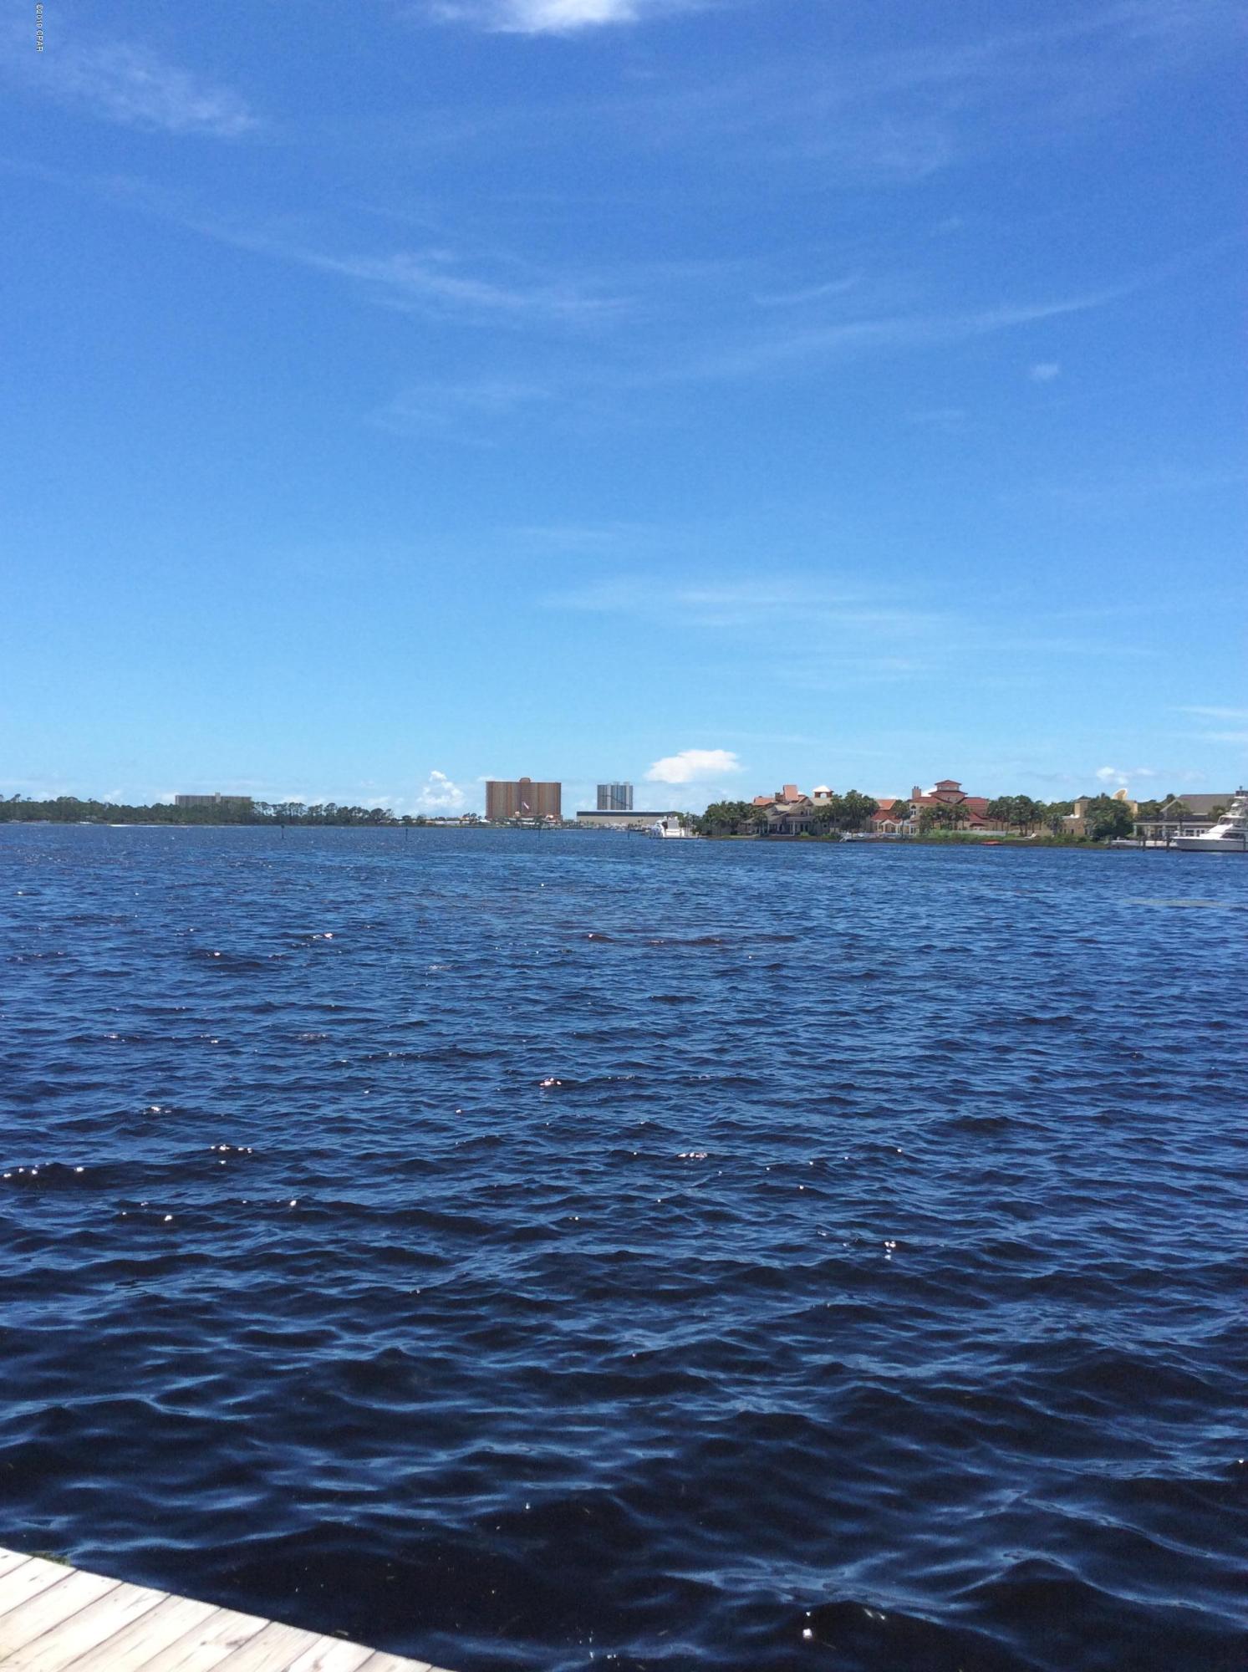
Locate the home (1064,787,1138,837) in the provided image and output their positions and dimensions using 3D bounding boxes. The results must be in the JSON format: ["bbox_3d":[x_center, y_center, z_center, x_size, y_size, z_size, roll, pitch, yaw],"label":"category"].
[{"bbox_3d":[84.950,-4.070,275.000,12.200,8.900,11.500,1,0,26],"label":"home"}]

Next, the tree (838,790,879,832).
[{"bbox_3d":[47.990,-5.200,315.000,8.200,8.500,7.800,1,0,9],"label":"tree"}]

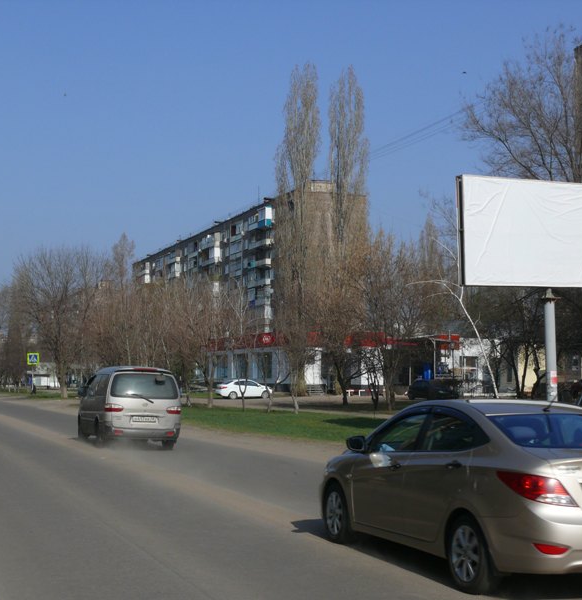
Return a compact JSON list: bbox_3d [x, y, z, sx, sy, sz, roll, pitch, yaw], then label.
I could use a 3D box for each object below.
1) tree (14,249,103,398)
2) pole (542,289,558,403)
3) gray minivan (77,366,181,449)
[{"bbox_3d":[-18.074,1.757,83.000,6.800,12.000,6.800,1,-5,-20],"label":"tree"},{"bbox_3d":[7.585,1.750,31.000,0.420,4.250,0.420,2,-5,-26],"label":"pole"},{"bbox_3d":[-4.070,2.624,25.903,1.820,1.930,4.850,1,-5,-20],"label":"gray minivan"}]

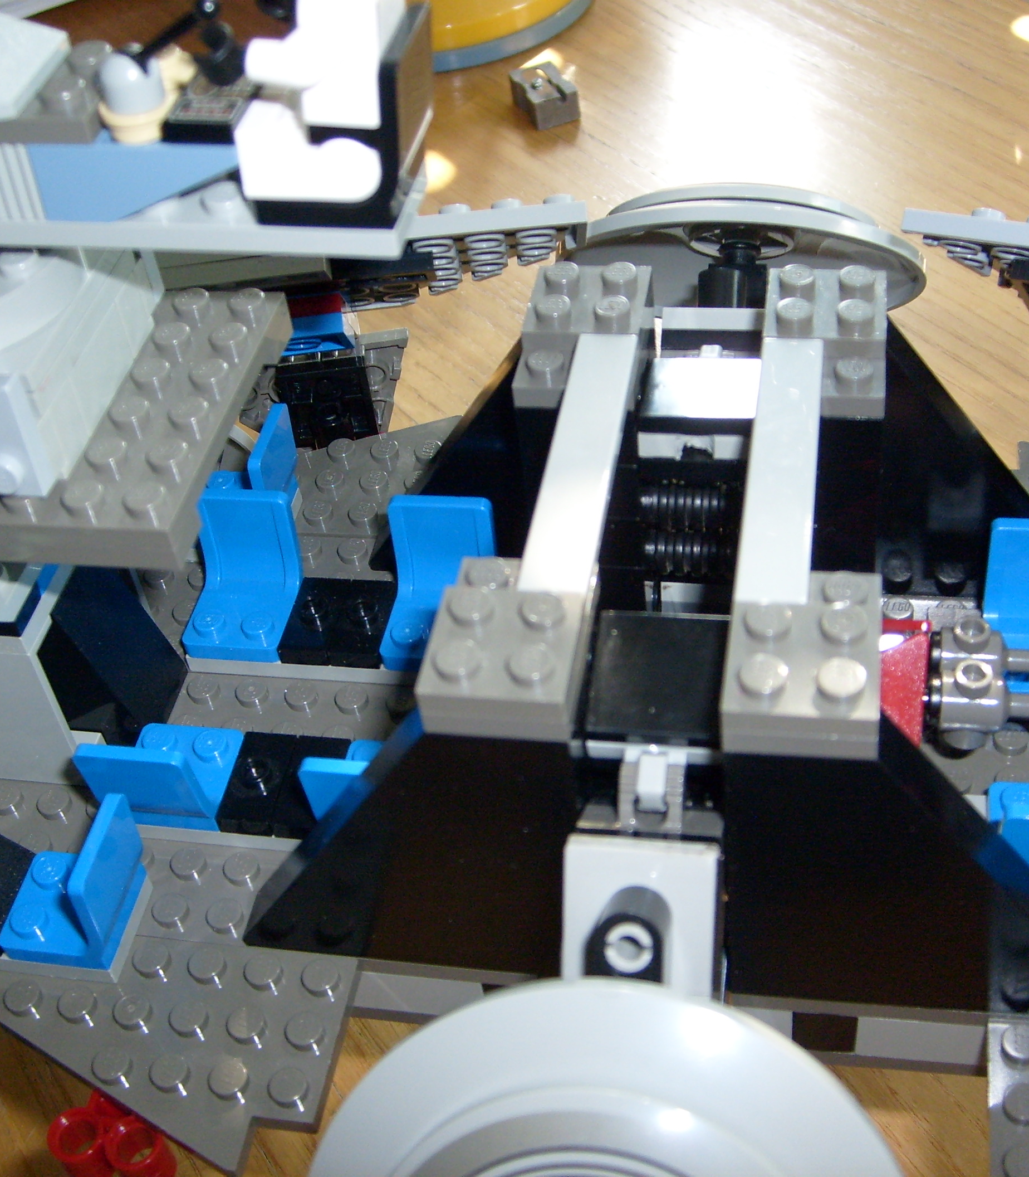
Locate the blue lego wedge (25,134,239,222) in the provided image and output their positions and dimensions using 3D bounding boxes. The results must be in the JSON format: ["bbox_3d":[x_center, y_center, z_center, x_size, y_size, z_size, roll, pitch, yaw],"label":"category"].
[{"bbox_3d":[-0.039,-0.048,0.176,0.024,0.010,0.011,4,43,11],"label":"blue lego wedge"}]

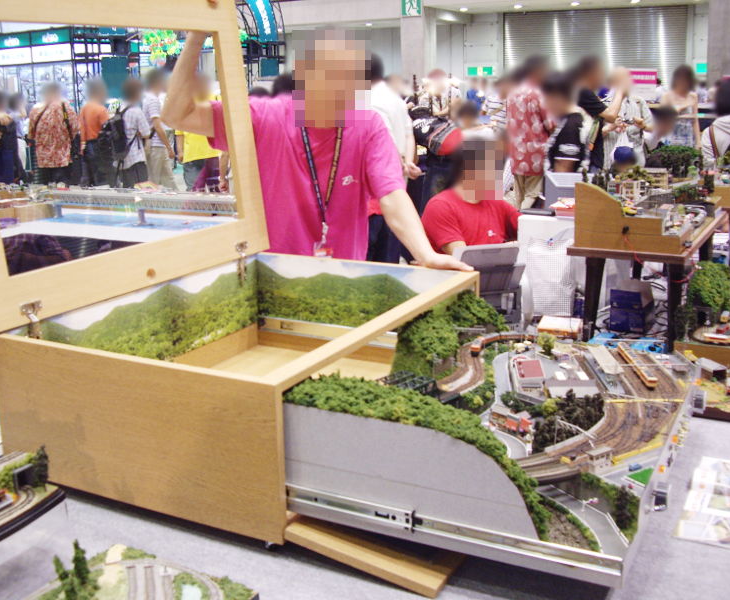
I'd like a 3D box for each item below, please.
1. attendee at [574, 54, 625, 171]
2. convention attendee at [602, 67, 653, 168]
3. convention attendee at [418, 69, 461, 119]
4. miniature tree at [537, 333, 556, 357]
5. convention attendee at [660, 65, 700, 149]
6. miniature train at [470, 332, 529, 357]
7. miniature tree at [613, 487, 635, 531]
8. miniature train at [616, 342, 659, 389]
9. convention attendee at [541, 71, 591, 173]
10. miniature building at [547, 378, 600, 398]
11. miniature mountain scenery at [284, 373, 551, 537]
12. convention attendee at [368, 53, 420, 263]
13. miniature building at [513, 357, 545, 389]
[{"bbox_3d":[1.956,-1.166,7.300,0.460,1.639,0.480,0,14,6],"label":"attendee"},{"bbox_3d":[2.258,-1.237,7.626,0.520,1.660,0.420,2,14,10],"label":"convention attendee"},{"bbox_3d":[0.781,-1.630,9.280,0.500,1.660,0.320,-1,14,0],"label":"convention attendee"},{"bbox_3d":[0.361,0.087,1.741,0.036,0.046,0.036,7,16,27],"label":"miniature tree"},{"bbox_3d":[3.102,-1.509,8.692,0.430,1.569,0.320,1,14,9],"label":"convention attendee"},{"bbox_3d":[0.273,0.086,1.807,0.194,0.023,0.063,-13,19,-41],"label":"miniature train"},{"bbox_3d":[0.396,0.317,1.333,0.031,0.066,0.031,6,16,27],"label":"miniature tree"},{"bbox_3d":[0.608,0.145,1.971,0.020,0.026,0.262,-1,14,2],"label":"miniature train"},{"bbox_3d":[1.248,-0.675,5.601,0.380,1.560,0.450,-3,14,-10],"label":"convention attendee"},{"bbox_3d":[0.426,0.187,1.798,0.097,0.036,0.080,-1,14,1],"label":"miniature building"},{"bbox_3d":[0.083,0.210,1.259,0.402,0.145,0.124,7,16,27],"label":"miniature mountain scenery"},{"bbox_3d":[0.101,-0.804,5.879,0.500,1.700,0.340,6,15,24],"label":"convention attendee"},{"bbox_3d":[0.359,0.162,1.904,0.054,0.035,0.115,-1,14,2],"label":"miniature building"}]

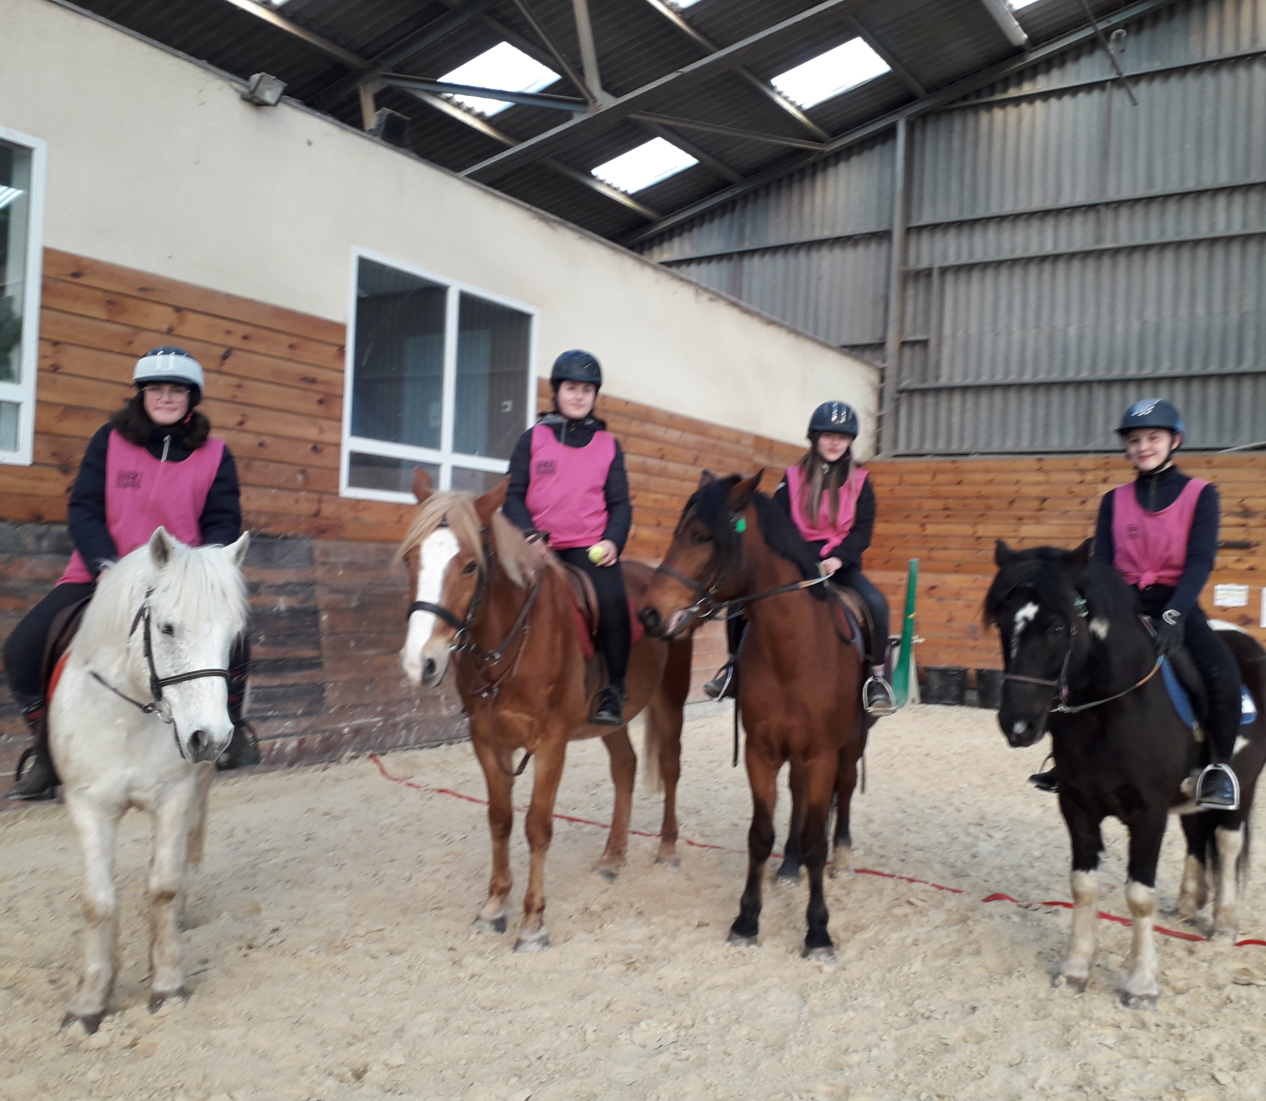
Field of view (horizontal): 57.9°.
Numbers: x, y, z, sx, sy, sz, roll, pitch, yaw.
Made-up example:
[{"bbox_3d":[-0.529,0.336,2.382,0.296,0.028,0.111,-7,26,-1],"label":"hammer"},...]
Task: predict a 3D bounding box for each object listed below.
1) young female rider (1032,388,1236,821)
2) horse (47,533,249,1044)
[{"bbox_3d":[1.885,0.175,4.203,0.700,1.490,0.600,1,-1,39],"label":"young female rider"},{"bbox_3d":[-1.592,0.668,3.811,0.580,1.470,1.780,2,-1,-17],"label":"horse"}]

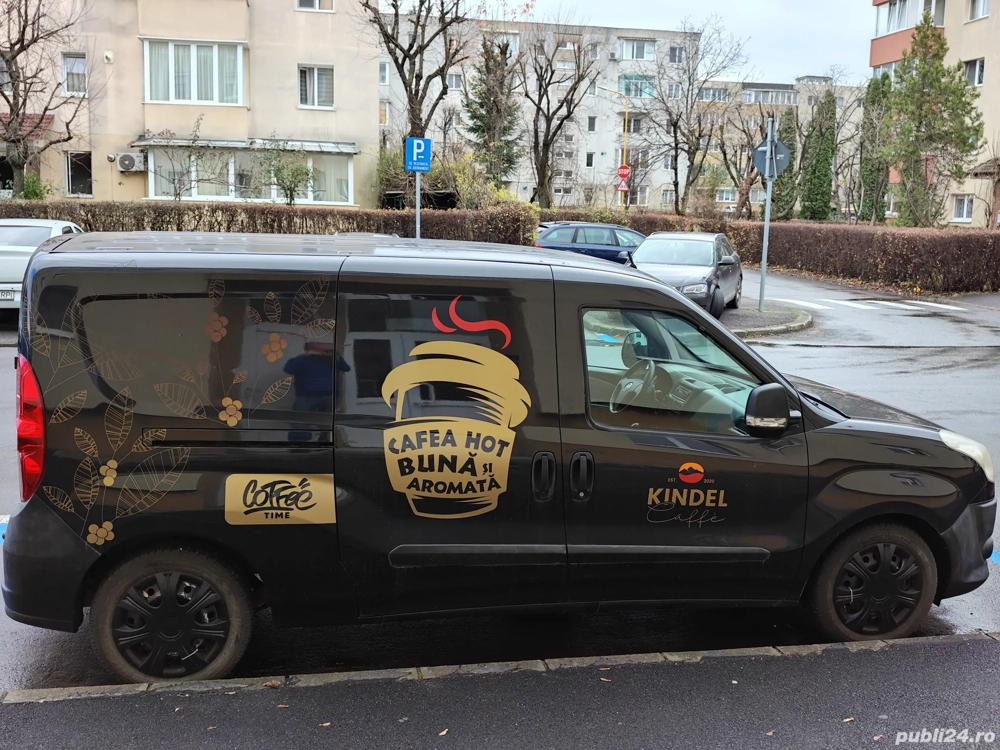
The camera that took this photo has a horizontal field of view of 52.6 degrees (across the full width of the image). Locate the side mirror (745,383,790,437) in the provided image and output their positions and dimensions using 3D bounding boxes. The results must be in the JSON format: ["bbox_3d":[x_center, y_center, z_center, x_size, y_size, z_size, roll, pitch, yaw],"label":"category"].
[{"bbox_3d":[1.146,0.152,4.330,0.175,0.215,0.110,-4,10,-32],"label":"side mirror"}]

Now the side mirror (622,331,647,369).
[{"bbox_3d":[0.839,-0.140,6.170,0.110,0.225,0.190,-3,9,-30],"label":"side mirror"}]

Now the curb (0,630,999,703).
[{"bbox_3d":[0.213,1.256,4.171,4.300,0.140,0.130,0,8,-11],"label":"curb"}]

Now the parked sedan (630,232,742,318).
[{"bbox_3d":[3.268,-1.816,18.087,1.780,1.420,4.350,4,9,21],"label":"parked sedan"}]

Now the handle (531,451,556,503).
[{"bbox_3d":[0.180,0.421,4.195,0.105,0.215,0.050,0,8,-12],"label":"handle"}]

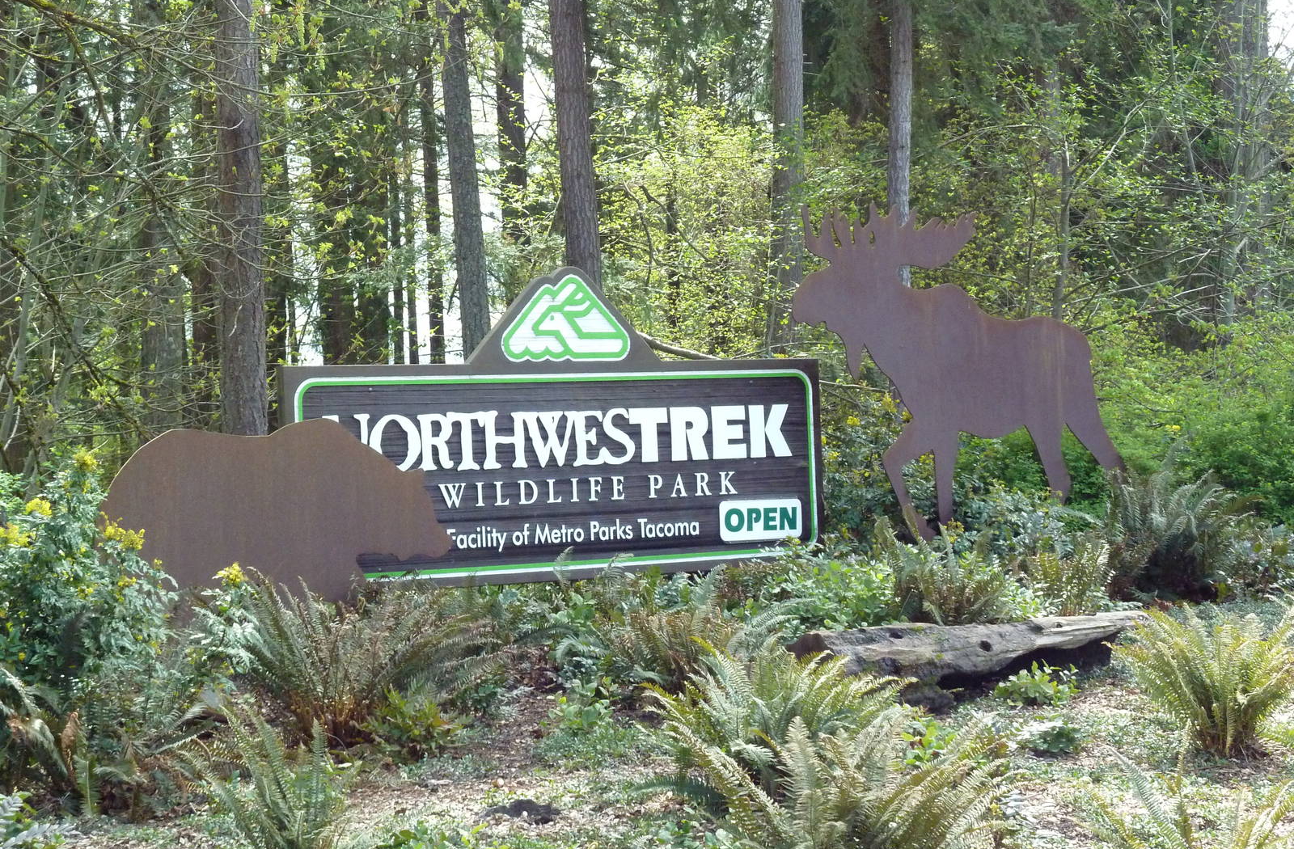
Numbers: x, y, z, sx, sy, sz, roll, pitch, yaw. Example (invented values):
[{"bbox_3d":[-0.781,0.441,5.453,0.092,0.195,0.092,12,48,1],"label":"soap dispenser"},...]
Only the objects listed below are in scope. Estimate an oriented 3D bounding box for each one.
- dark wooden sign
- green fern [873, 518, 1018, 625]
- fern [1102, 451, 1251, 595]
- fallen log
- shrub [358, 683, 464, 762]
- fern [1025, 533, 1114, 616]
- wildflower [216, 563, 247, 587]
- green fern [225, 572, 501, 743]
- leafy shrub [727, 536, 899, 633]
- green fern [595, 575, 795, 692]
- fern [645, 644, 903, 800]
[{"bbox_3d":[-0.566,-0.004,19.677,4.200,2.130,0.140,-2,-1,-33],"label":"dark wooden sign"},{"bbox_3d":[1.968,0.948,18.800,1.003,0.670,0.900,-2,-1,0],"label":"green fern"},{"bbox_3d":[3.571,0.680,19.600,0.972,0.956,0.950,-2,-1,0],"label":"fern"},{"bbox_3d":[1.695,1.222,15.300,2.000,0.420,0.420,-2,0,-24],"label":"fallen log"},{"bbox_3d":[-1.130,1.434,14.050,0.510,0.340,0.460,-2,0,0],"label":"shrub"},{"bbox_3d":[2.471,0.866,17.000,0.520,0.480,0.480,-2,0,0],"label":"fern"},{"bbox_3d":[-2.080,0.751,14.600,0.150,0.120,0.140,-2,0,0],"label":"wildflower"},{"bbox_3d":[-1.409,1.144,14.500,1.350,0.800,1.200,-2,0,0],"label":"green fern"},{"bbox_3d":[1.062,1.042,18.900,1.098,0.609,0.950,-2,-1,0],"label":"leafy shrub"},{"bbox_3d":[0.290,1.254,17.600,1.172,0.699,1.050,-2,-1,0],"label":"green fern"},{"bbox_3d":[0.553,1.343,13.300,1.180,0.670,1.100,-2,0,0],"label":"fern"}]

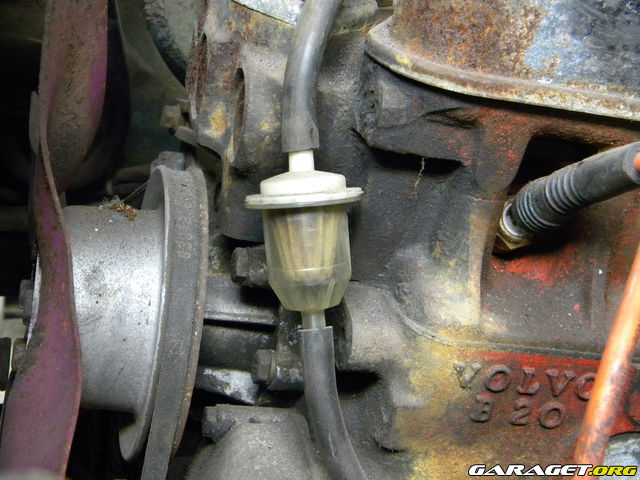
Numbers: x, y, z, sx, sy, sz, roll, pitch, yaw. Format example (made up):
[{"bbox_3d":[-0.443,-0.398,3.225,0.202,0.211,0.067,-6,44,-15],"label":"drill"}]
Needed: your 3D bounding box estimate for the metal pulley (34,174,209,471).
[{"bbox_3d":[-0.089,0.029,0.429,0.061,0.124,0.124,7,22,-16],"label":"metal pulley"}]

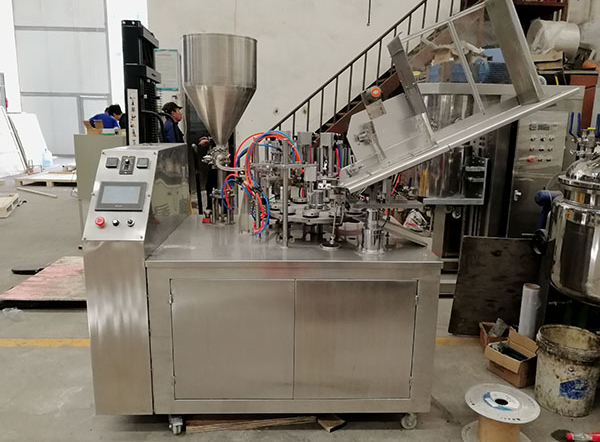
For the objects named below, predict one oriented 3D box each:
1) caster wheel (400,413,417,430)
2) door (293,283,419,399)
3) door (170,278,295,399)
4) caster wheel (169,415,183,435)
[{"bbox_3d":[0.526,0.949,2.235,0.080,0.104,0.045,1,11,-2],"label":"caster wheel"},{"bbox_3d":[0.245,0.536,2.107,0.540,0.572,0.020,1,11,-2],"label":"door"},{"bbox_3d":[-0.293,0.531,2.085,0.540,0.572,0.020,1,11,-2],"label":"door"},{"bbox_3d":[-0.570,0.941,2.177,0.060,0.104,0.085,1,11,-2],"label":"caster wheel"}]

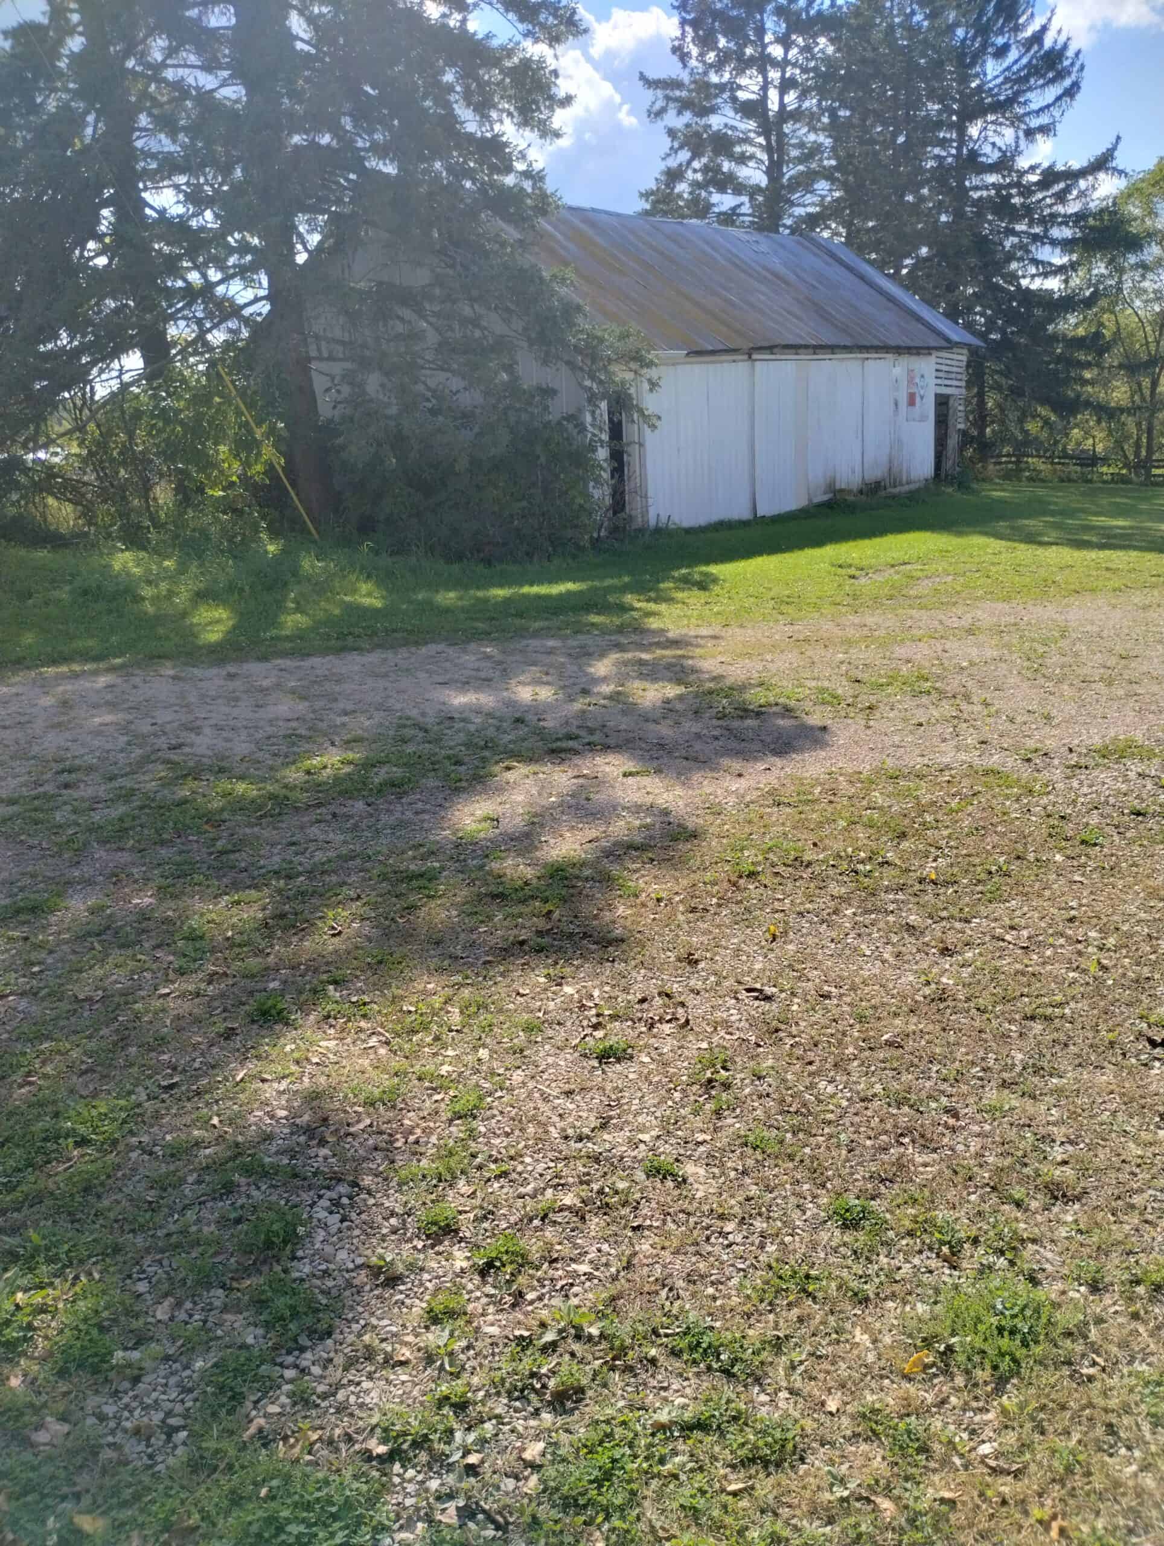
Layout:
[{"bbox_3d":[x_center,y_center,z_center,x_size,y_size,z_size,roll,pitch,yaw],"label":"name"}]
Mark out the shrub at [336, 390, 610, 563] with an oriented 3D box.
[{"bbox_3d":[-1.370,-3.624,15.298,3.320,1.975,2.324,-3,16,0],"label":"shrub"}]

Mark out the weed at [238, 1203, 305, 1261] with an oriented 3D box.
[{"bbox_3d":[-0.591,0.874,2.385,0.118,0.079,0.116,-3,16,0],"label":"weed"}]

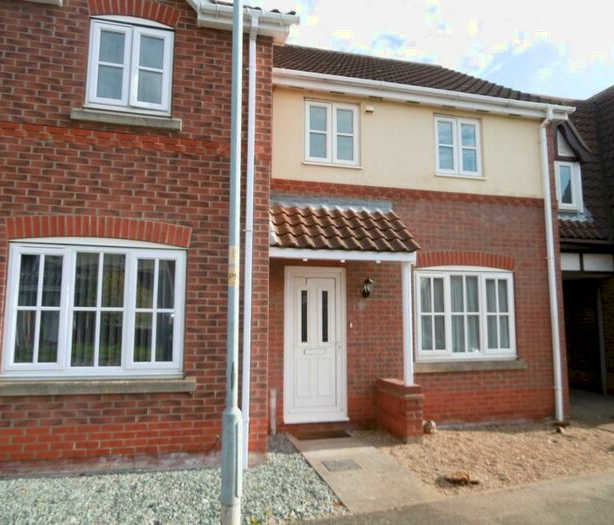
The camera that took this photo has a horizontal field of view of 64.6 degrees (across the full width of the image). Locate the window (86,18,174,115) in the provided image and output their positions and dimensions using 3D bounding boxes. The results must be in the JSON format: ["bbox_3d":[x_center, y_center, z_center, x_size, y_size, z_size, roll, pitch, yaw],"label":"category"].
[{"bbox_3d":[-1.922,-2.112,5.324,0.879,0.997,0.090,2,-7,-13],"label":"window"}]

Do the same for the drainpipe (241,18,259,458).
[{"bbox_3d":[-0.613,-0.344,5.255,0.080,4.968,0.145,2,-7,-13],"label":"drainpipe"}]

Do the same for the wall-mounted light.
[{"bbox_3d":[0.864,0.368,6.893,0.145,0.263,0.190,2,-7,-13],"label":"wall-mounted light"}]

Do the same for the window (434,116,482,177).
[{"bbox_3d":[2.395,-1.827,7.706,0.820,0.970,0.090,2,-7,-13],"label":"window"}]

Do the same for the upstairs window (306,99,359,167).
[{"bbox_3d":[0.376,-1.909,7.224,0.848,0.953,0.090,2,-7,-13],"label":"upstairs window"}]

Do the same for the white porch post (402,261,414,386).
[{"bbox_3d":[1.278,0.776,6.205,0.098,1.580,0.095,2,-7,-13],"label":"white porch post"}]

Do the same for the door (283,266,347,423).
[{"bbox_3d":[0.119,1.137,6.807,0.904,2.123,0.100,2,-7,-13],"label":"door"}]

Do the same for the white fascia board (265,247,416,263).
[{"bbox_3d":[0.451,-0.102,6.027,1.950,0.125,0.035,2,-7,-14],"label":"white fascia board"}]

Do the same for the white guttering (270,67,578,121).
[{"bbox_3d":[1.865,-2.541,7.419,5.195,0.188,0.175,2,-7,-13],"label":"white guttering"}]

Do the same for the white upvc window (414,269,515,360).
[{"bbox_3d":[2.417,0.768,7.405,1.685,1.416,0.090,2,-7,-13],"label":"white upvc window"}]

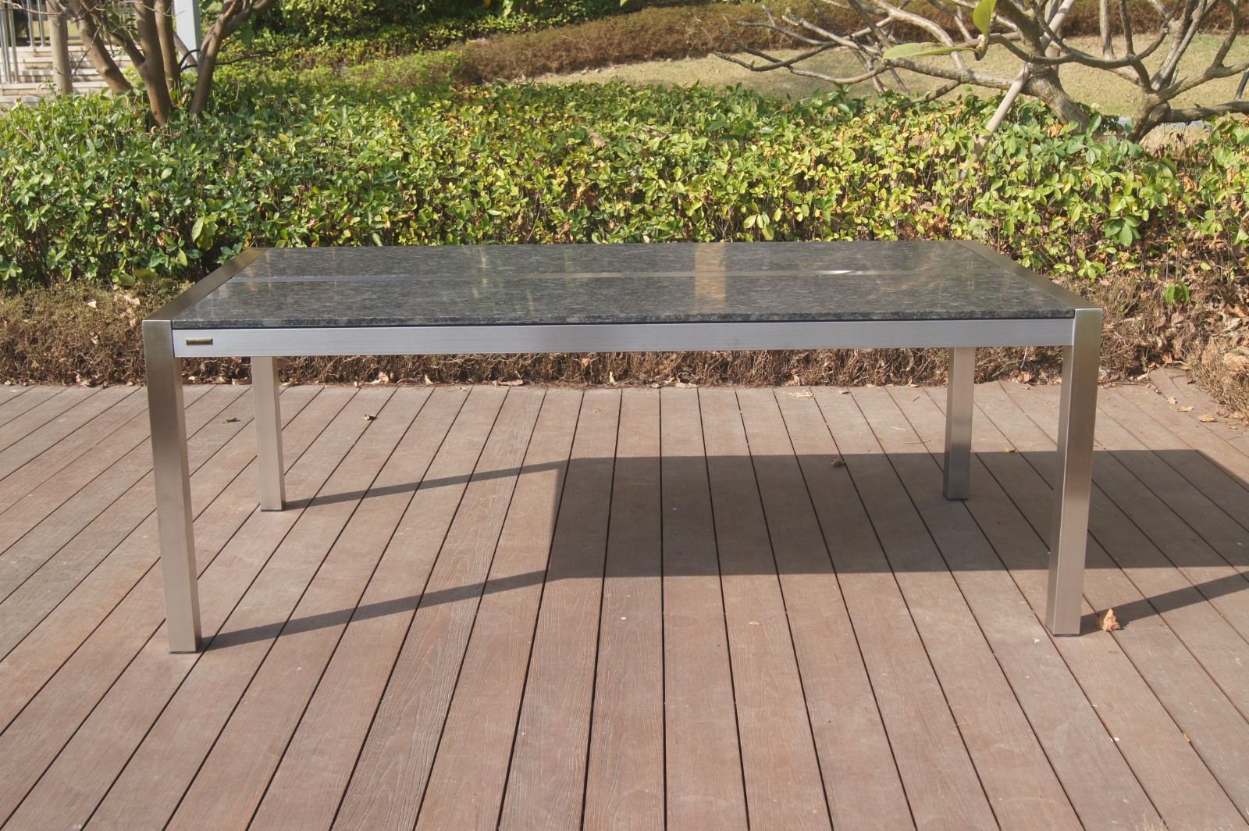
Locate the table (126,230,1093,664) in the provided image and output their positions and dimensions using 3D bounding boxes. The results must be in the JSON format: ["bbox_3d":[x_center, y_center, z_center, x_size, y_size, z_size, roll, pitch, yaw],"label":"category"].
[{"bbox_3d":[-0.007,0.019,3.418,2.040,0.757,0.959,-1,16,-2],"label":"table"}]

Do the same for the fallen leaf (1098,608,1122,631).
[{"bbox_3d":[1.120,0.471,3.123,0.050,0.040,0.040,-1,16,-2],"label":"fallen leaf"}]

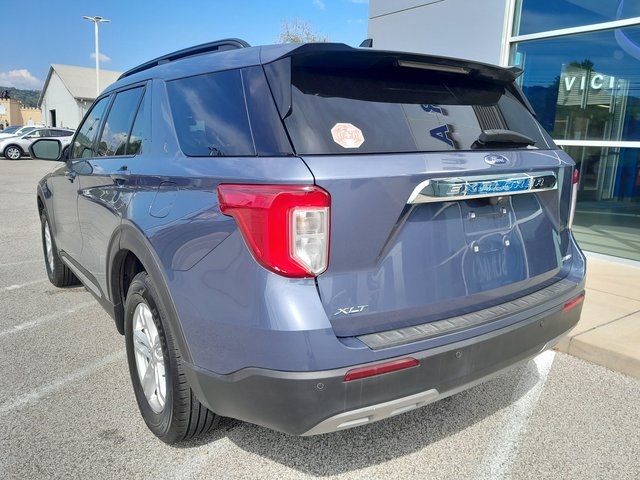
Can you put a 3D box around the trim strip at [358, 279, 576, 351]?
[{"bbox_3d":[0.637,0.250,1.817,1.190,0.055,0.150,-8,13,-34],"label":"trim strip"}]

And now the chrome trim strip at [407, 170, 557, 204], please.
[{"bbox_3d":[0.611,-0.192,1.764,0.840,0.090,0.065,-8,13,-34],"label":"chrome trim strip"}]

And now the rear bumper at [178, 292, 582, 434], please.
[{"bbox_3d":[0.495,0.431,2.060,1.940,0.340,0.620,-8,13,-34],"label":"rear bumper"}]

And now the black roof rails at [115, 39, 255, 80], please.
[{"bbox_3d":[-0.829,-0.932,2.686,0.060,0.100,2.000,-8,14,-34],"label":"black roof rails"}]

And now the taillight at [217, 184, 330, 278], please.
[{"bbox_3d":[-0.121,-0.035,1.440,0.295,0.250,0.200,-8,13,-34],"label":"taillight"}]

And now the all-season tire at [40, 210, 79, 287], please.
[{"bbox_3d":[-2.407,0.048,4.695,0.255,0.775,0.775,-8,13,-34],"label":"all-season tire"}]

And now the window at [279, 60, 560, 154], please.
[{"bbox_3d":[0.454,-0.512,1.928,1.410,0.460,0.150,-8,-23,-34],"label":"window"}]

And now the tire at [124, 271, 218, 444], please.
[{"bbox_3d":[-0.670,0.505,2.261,0.255,0.775,0.775,-8,13,-34],"label":"tire"}]

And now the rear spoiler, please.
[{"bbox_3d":[0.356,-0.615,2.050,1.370,0.270,0.360,-8,13,-34],"label":"rear spoiler"}]

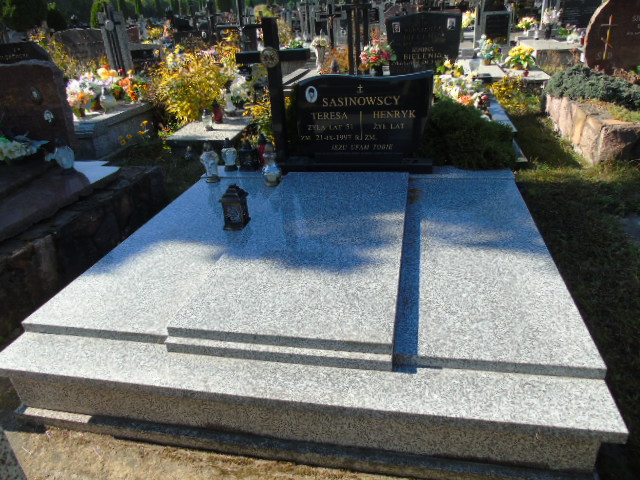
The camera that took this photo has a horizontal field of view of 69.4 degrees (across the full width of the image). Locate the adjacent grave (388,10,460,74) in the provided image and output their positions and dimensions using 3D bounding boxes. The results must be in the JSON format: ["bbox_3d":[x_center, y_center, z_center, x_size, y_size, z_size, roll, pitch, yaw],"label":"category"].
[{"bbox_3d":[1.171,-2.159,5.226,0.810,0.800,0.170,2,28,12],"label":"adjacent grave"}]

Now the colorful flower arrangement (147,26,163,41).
[{"bbox_3d":[-4.371,-5.454,12.206,0.450,0.370,0.420,2,28,12],"label":"colorful flower arrangement"}]

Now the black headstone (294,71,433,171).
[{"bbox_3d":[0.295,-0.793,3.168,0.936,0.653,0.203,2,28,12],"label":"black headstone"}]

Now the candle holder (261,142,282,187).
[{"bbox_3d":[-0.313,-0.493,3.015,0.135,0.290,0.135,2,28,12],"label":"candle holder"}]

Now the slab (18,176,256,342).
[{"bbox_3d":[-0.704,-0.025,2.522,0.646,0.046,1.686,2,28,12],"label":"slab"}]

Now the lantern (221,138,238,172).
[{"bbox_3d":[-0.644,-0.618,3.304,0.115,0.208,0.115,2,28,12],"label":"lantern"}]

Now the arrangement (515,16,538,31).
[{"bbox_3d":[4.468,-4.684,10.001,0.480,0.320,0.440,2,28,12],"label":"arrangement"}]

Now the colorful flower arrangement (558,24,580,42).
[{"bbox_3d":[5.180,-4.265,9.547,0.430,0.370,0.380,2,28,12],"label":"colorful flower arrangement"}]

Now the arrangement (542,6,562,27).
[{"bbox_3d":[4.725,-4.552,9.434,0.365,0.371,0.347,2,28,12],"label":"arrangement"}]

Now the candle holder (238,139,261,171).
[{"bbox_3d":[-0.491,-0.602,3.253,0.130,0.200,0.130,2,28,12],"label":"candle holder"}]

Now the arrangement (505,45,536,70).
[{"bbox_3d":[2.698,-2.456,6.219,0.400,0.340,0.390,2,28,12],"label":"arrangement"}]

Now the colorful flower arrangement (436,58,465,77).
[{"bbox_3d":[1.479,-1.946,5.168,0.310,0.220,0.280,2,28,12],"label":"colorful flower arrangement"}]

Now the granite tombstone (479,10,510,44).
[{"bbox_3d":[3.213,-3.920,8.455,0.540,0.600,0.120,2,28,12],"label":"granite tombstone"}]

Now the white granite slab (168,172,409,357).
[{"bbox_3d":[0.011,-0.039,2.393,0.829,0.048,1.741,2,28,12],"label":"white granite slab"}]

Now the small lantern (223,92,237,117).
[{"bbox_3d":[-1.111,-1.690,5.675,0.155,0.280,0.155,2,28,12],"label":"small lantern"}]

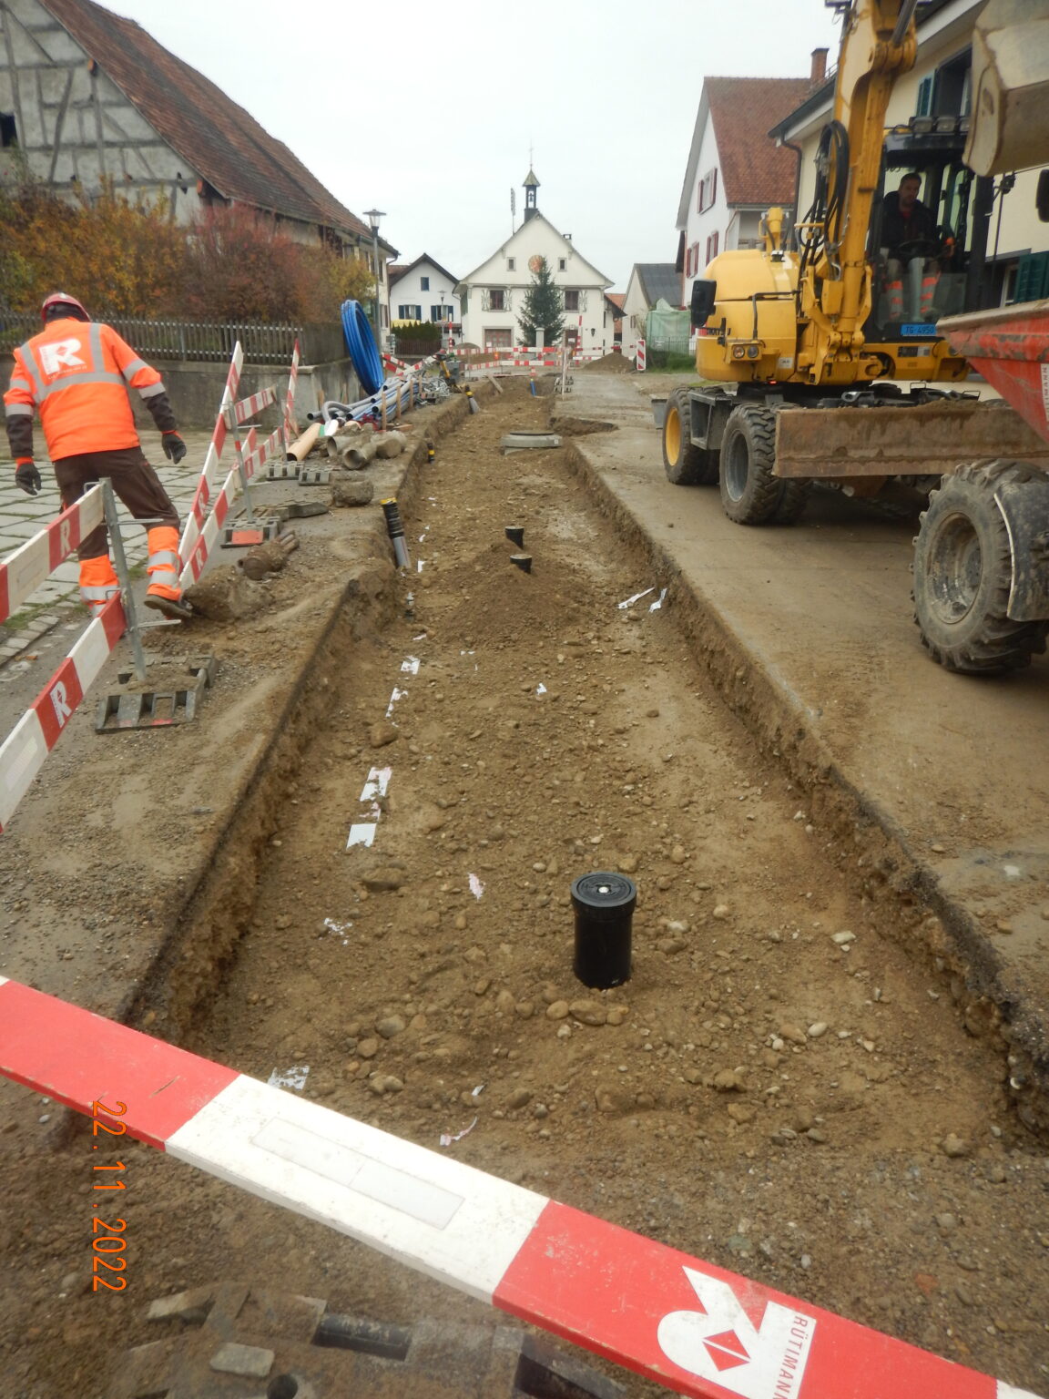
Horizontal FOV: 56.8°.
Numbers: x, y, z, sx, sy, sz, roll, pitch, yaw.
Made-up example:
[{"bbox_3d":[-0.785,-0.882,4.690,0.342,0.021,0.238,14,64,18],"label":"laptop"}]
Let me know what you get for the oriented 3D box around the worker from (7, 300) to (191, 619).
[{"bbox_3d":[-2.379,-1.285,5.394,0.920,1.800,0.580,1,20,2],"label":"worker"}]

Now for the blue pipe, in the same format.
[{"bbox_3d":[-4.012,-8.686,23.977,0.400,2.300,2.250,-15,20,5],"label":"blue pipe"}]

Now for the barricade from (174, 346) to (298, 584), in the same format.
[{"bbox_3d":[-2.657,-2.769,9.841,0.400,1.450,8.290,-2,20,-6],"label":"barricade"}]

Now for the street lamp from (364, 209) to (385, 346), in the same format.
[{"bbox_3d":[-3.865,-10.543,25.922,0.620,4.650,0.620,0,20,0],"label":"street lamp"}]

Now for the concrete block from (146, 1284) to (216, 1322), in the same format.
[{"bbox_3d":[-0.582,1.025,1.647,0.110,0.045,0.055,-7,21,-19],"label":"concrete block"}]

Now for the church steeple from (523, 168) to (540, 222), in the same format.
[{"bbox_3d":[0.537,-38.015,73.303,1.350,3.840,1.350,-2,20,-6],"label":"church steeple"}]

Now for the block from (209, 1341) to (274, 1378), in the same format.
[{"bbox_3d":[-0.441,1.024,1.507,0.090,0.030,0.048,5,21,14],"label":"block"}]

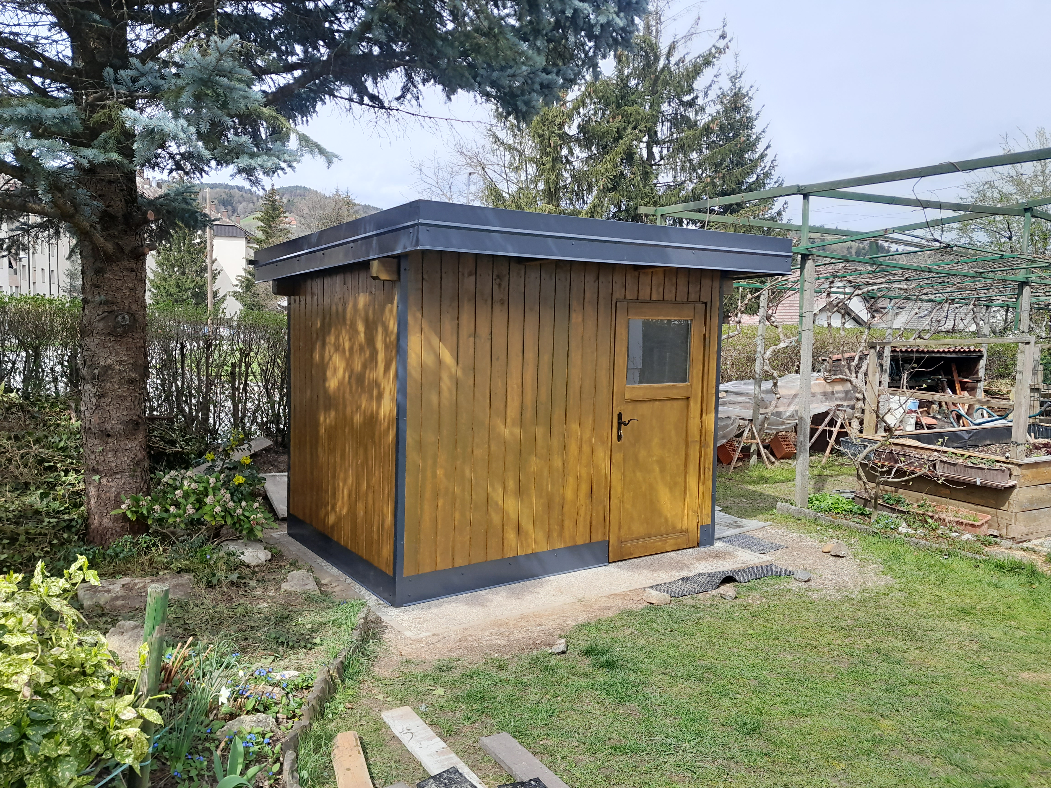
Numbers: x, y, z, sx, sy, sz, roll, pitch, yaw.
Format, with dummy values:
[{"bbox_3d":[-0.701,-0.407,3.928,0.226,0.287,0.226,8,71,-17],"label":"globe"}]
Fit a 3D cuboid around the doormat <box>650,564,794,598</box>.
[{"bbox_3d":[1.424,1.304,5.584,1.210,0.060,0.280,-2,5,-35],"label":"doormat"}]

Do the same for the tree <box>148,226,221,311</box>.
[{"bbox_3d":[-13.365,-3.825,31.000,3.300,6.200,3.300,-1,4,-23],"label":"tree"}]

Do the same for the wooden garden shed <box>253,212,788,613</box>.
[{"bbox_3d":[-0.160,0.006,6.351,3.090,2.410,3.000,-2,5,-35],"label":"wooden garden shed"}]

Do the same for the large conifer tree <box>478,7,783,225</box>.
[{"bbox_3d":[2.272,-4.202,17.000,6.400,9.500,6.200,2,4,7],"label":"large conifer tree"}]

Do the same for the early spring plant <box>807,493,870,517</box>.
[{"bbox_3d":[3.175,1.118,8.000,0.630,0.180,0.460,3,4,22],"label":"early spring plant"}]

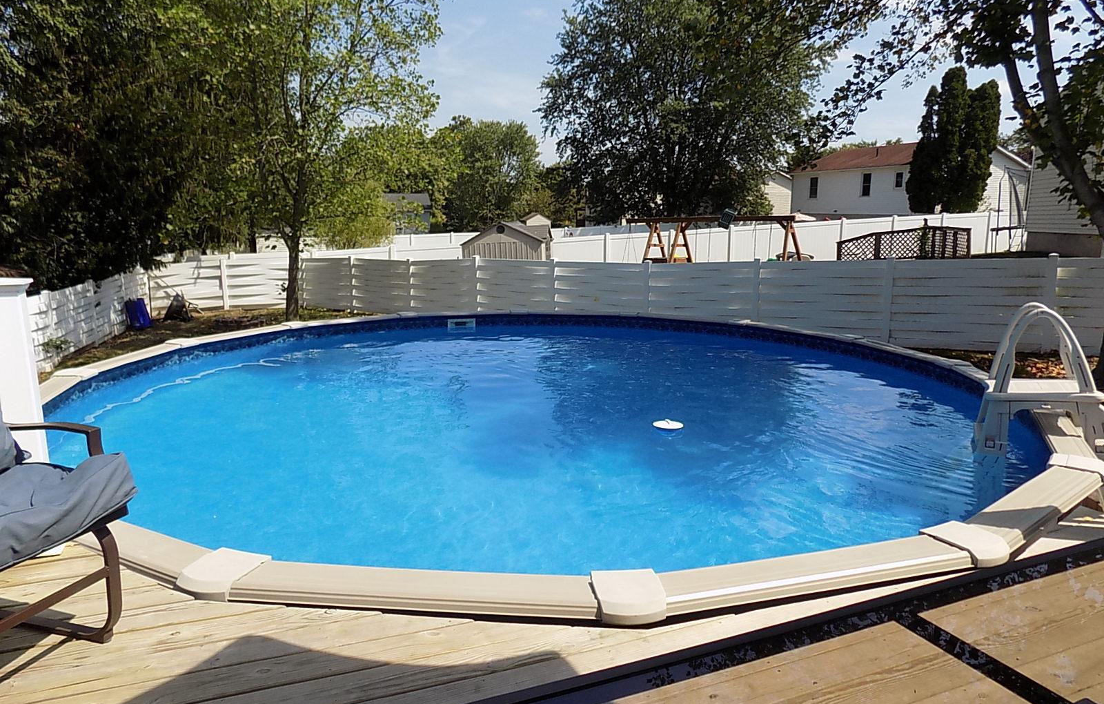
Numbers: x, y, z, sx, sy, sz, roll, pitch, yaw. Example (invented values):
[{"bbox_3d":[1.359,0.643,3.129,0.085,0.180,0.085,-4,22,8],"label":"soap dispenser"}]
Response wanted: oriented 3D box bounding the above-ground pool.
[{"bbox_3d":[-0.100,0.760,6.221,7.500,1.280,7.500,0,11,0],"label":"above-ground pool"}]

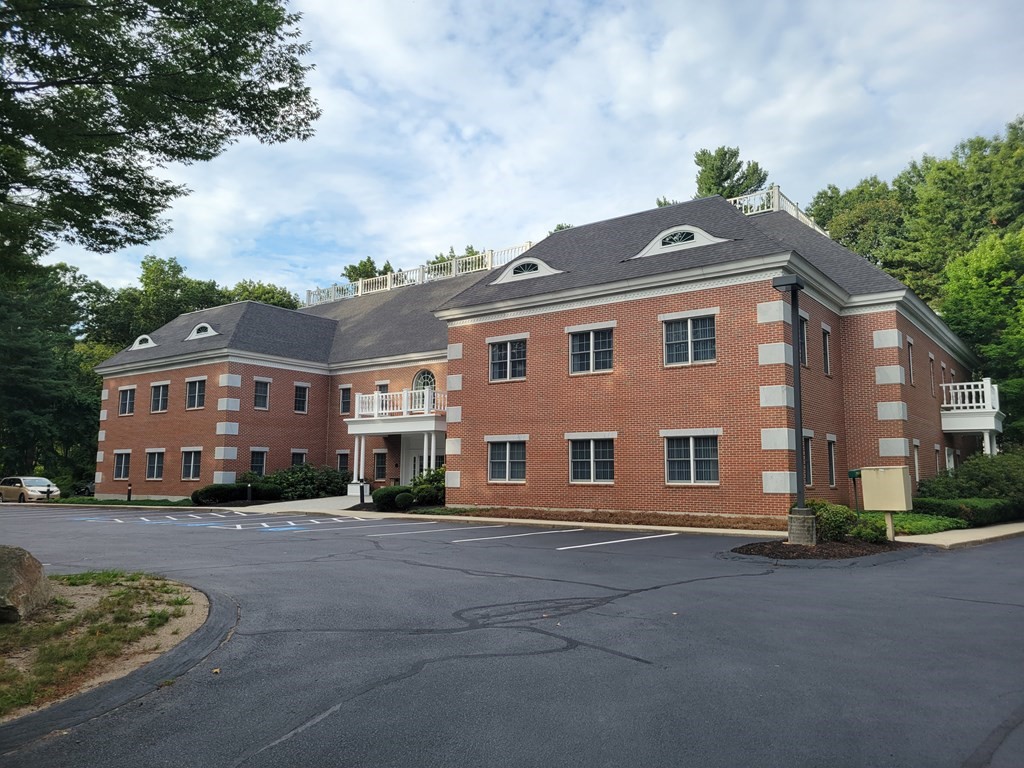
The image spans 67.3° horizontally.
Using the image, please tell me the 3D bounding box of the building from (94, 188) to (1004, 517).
[{"bbox_3d":[-0.327,-0.654,45.631,47.600,14.750,28.800,-5,-9,37],"label":"building"}]

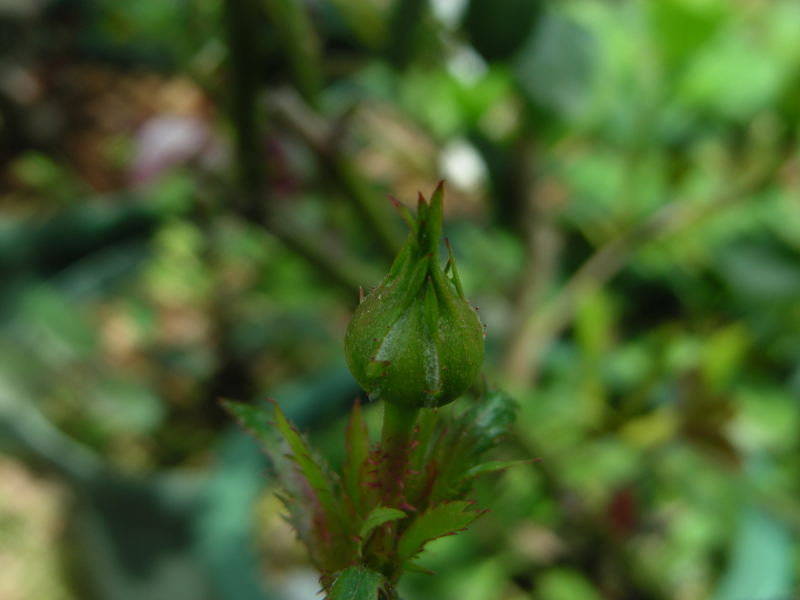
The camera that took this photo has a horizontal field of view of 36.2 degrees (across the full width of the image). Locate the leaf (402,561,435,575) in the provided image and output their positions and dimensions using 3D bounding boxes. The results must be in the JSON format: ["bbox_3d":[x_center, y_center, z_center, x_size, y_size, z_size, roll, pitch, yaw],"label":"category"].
[{"bbox_3d":[0.002,0.034,0.154,0.004,0.002,0.002,0,19,1],"label":"leaf"}]

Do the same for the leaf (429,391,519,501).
[{"bbox_3d":[0.009,0.019,0.158,0.009,0.016,0.005,33,9,7],"label":"leaf"}]

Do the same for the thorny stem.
[{"bbox_3d":[0.000,0.020,0.154,0.005,0.014,0.005,0,17,0],"label":"thorny stem"}]

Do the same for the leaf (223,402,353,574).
[{"bbox_3d":[-0.014,0.024,0.155,0.009,0.025,0.005,-32,11,-9],"label":"leaf"}]

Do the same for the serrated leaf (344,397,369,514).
[{"bbox_3d":[-0.005,0.020,0.154,0.004,0.015,0.002,-1,17,-2],"label":"serrated leaf"}]

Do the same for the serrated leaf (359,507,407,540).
[{"bbox_3d":[-0.002,0.027,0.150,0.006,0.004,0.003,0,19,-1],"label":"serrated leaf"}]

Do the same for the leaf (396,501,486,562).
[{"bbox_3d":[0.005,0.029,0.151,0.013,0.006,0.003,-27,-11,11],"label":"leaf"}]

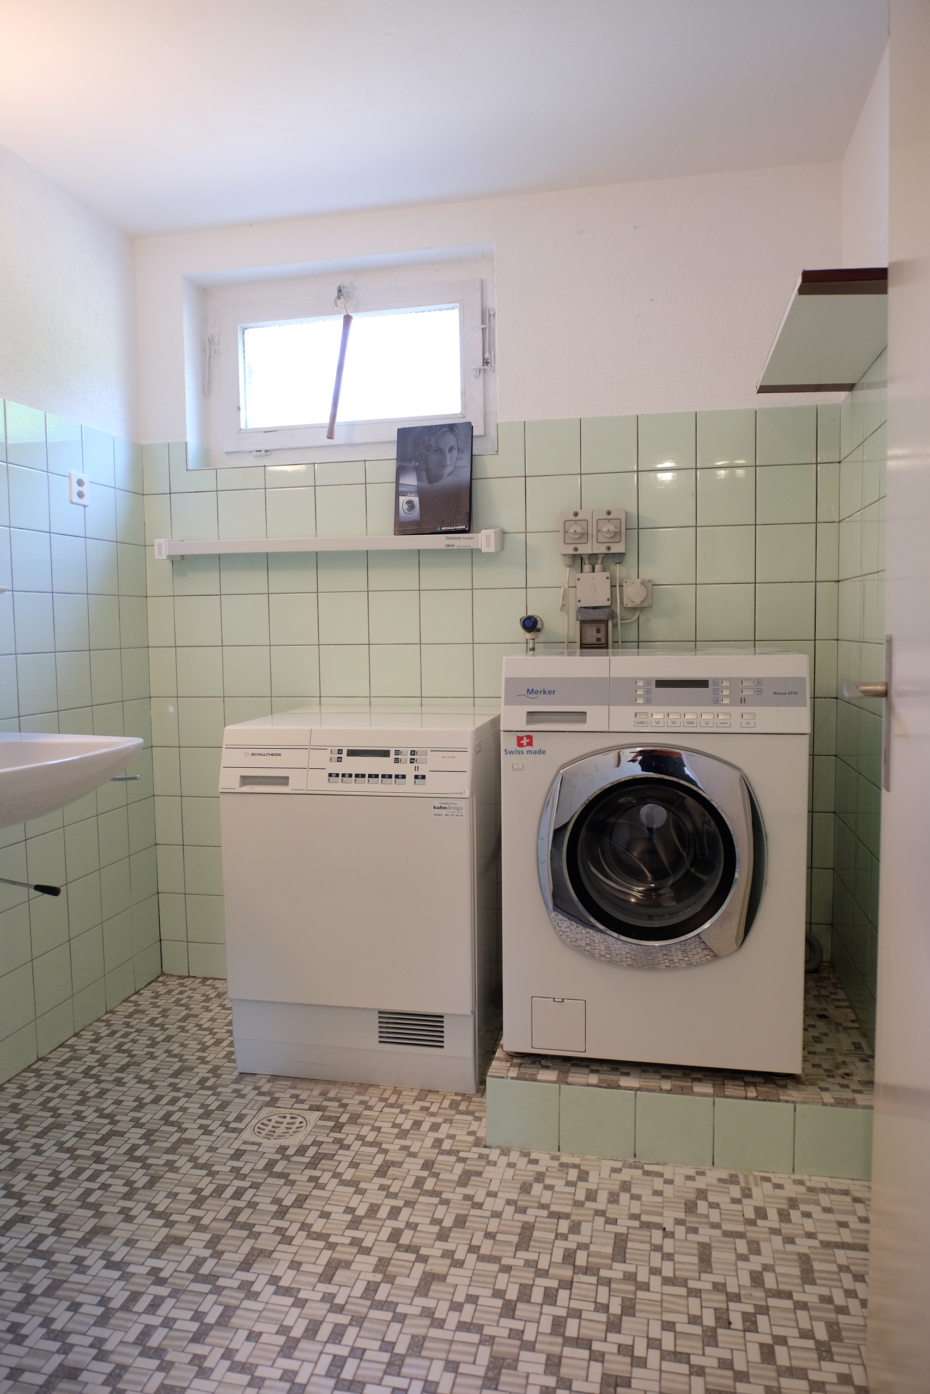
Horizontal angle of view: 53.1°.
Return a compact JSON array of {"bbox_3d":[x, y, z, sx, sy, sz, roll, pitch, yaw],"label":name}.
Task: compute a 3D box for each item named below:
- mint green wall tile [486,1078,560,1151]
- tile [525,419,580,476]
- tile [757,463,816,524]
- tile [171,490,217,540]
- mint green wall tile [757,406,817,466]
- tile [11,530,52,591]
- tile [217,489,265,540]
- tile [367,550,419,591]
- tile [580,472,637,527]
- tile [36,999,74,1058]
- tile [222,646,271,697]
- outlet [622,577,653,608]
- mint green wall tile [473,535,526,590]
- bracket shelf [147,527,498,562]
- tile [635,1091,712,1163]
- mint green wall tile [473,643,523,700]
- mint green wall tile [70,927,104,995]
[{"bbox_3d":[0.118,0.842,1.880,0.148,0.139,0.010,0,5,11],"label":"mint green wall tile"},{"bbox_3d":[0.242,-0.682,2.552,0.150,0.145,0.010,0,4,12],"label":"tile"},{"bbox_3d":[0.828,-0.520,2.394,0.148,0.148,0.010,0,5,11],"label":"tile"},{"bbox_3d":[-0.789,-0.521,2.721,0.148,0.148,0.010,0,5,11],"label":"tile"},{"bbox_3d":[0.824,-0.668,2.380,0.148,0.143,0.008,0,5,11],"label":"mint green wall tile"},{"bbox_3d":[-1.061,-0.332,2.271,0.010,0.150,0.148,0,5,12],"label":"tile"},{"bbox_3d":[-0.642,-0.522,2.696,0.147,0.147,0.010,0,5,12],"label":"tile"},{"bbox_3d":[-0.199,-0.372,2.613,0.150,0.150,0.010,0,5,12],"label":"tile"},{"bbox_3d":[0.389,-0.523,2.498,0.149,0.149,0.010,0,4,12],"label":"tile"},{"bbox_3d":[-1.042,0.840,2.361,0.010,0.100,0.144,0,5,12],"label":"tile"},{"bbox_3d":[-0.640,-0.074,2.745,0.149,0.149,0.008,0,5,12],"label":"tile"},{"bbox_3d":[0.457,-0.272,2.456,0.075,0.075,0.050,0,5,12],"label":"outlet"},{"bbox_3d":[0.095,-0.374,2.570,0.149,0.149,0.008,0,5,12],"label":"mint green wall tile"},{"bbox_3d":[-0.393,-0.424,2.618,1.007,0.060,0.085,0,5,12],"label":"bracket shelf"},{"bbox_3d":[0.415,0.854,1.843,0.149,0.139,0.010,0,4,11],"label":"tile"},{"bbox_3d":[0.098,-0.075,2.577,0.148,0.148,0.008,0,5,11],"label":"mint green wall tile"},{"bbox_3d":[-1.020,0.707,2.508,0.008,0.149,0.146,0,5,12],"label":"mint green wall tile"}]

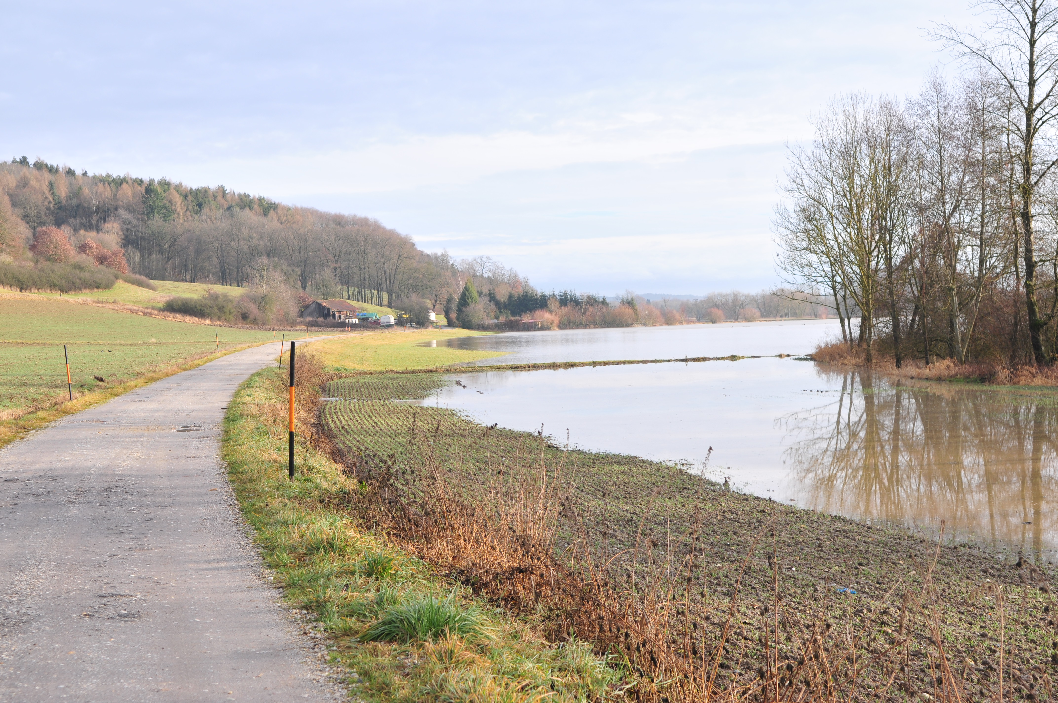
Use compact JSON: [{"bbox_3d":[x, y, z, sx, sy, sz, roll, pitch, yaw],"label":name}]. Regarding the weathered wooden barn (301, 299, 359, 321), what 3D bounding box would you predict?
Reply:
[{"bbox_3d":[-37.880,-7.491,336.000,6.800,4.600,9.300,1,1,30],"label":"weathered wooden barn"}]

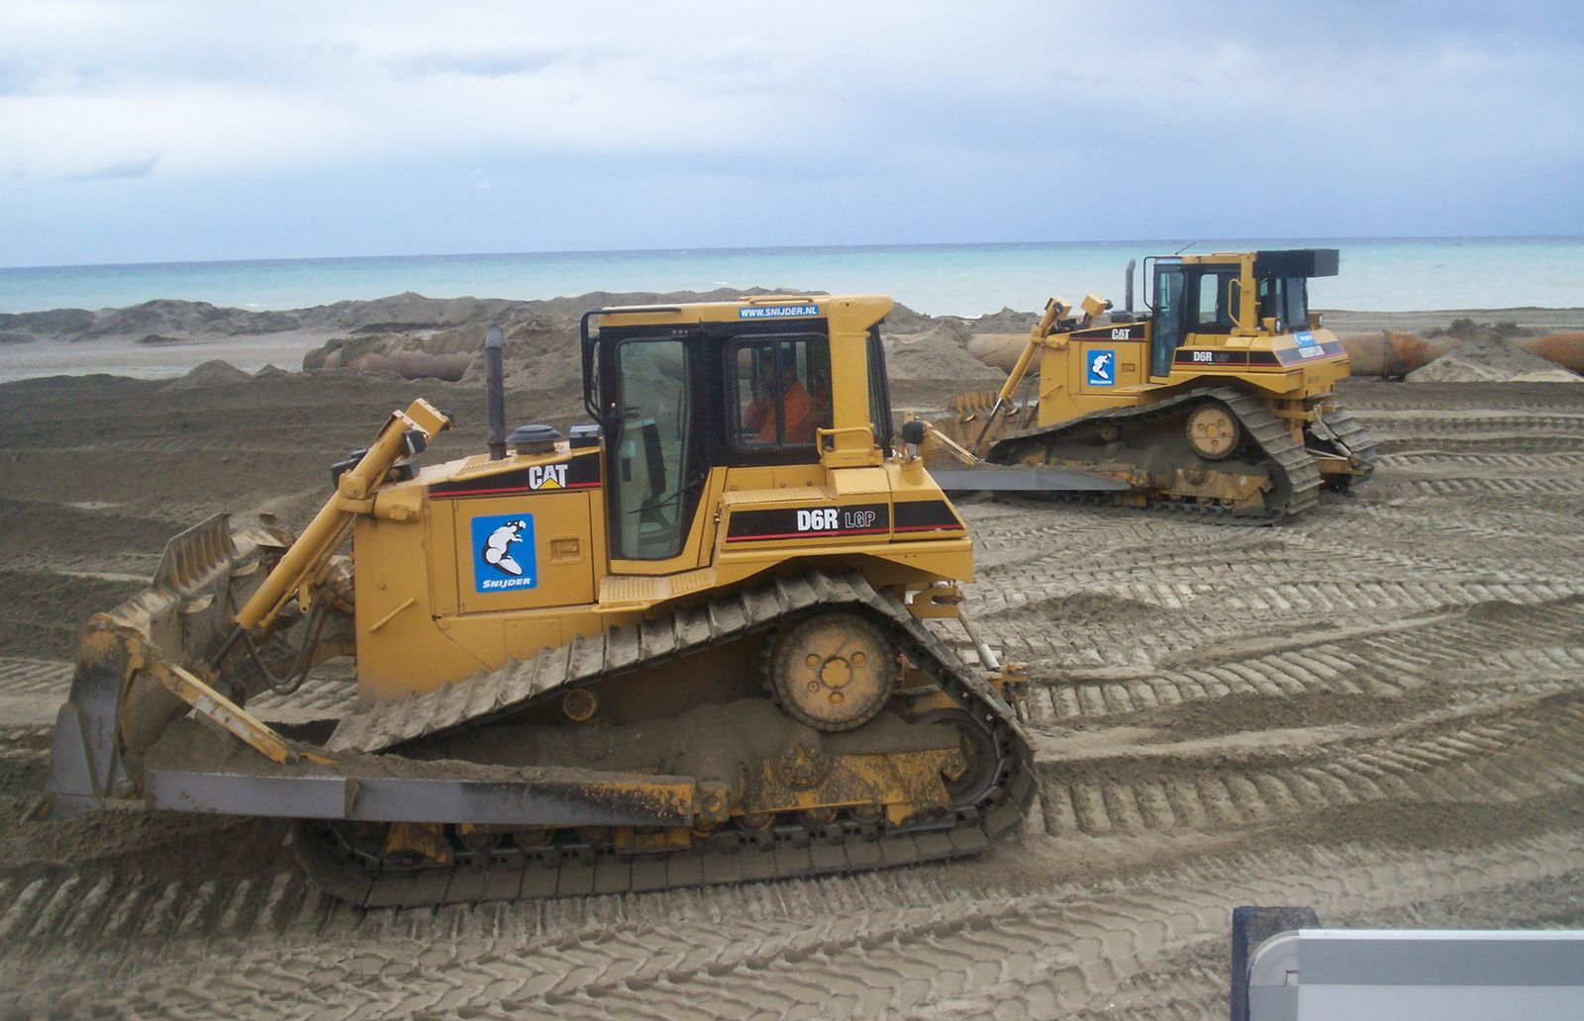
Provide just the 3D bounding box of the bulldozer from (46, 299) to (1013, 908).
[{"bbox_3d":[-1.224,0.326,10.340,5.520,3.220,4.060,-3,7,-7],"label":"bulldozer"}]

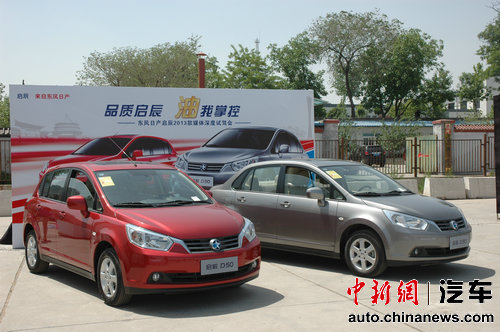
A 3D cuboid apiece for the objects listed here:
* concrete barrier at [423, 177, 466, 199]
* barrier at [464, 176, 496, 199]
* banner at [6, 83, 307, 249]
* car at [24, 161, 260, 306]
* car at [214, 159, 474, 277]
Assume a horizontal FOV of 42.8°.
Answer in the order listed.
[{"bbox_3d":[6.994,0.811,22.974,1.450,0.770,0.500,-1,1,-16],"label":"concrete barrier"},{"bbox_3d":[8.529,0.782,23.422,1.450,0.770,0.500,-1,1,-16],"label":"barrier"},{"bbox_3d":[-1.522,-0.047,12.537,5.947,2.970,0.200,-1,1,-17],"label":"banner"},{"bbox_3d":[-1.525,0.684,8.084,1.730,1.530,4.250,-1,0,-35],"label":"car"},{"bbox_3d":[1.131,0.648,9.563,1.730,1.520,4.420,-1,0,-42],"label":"car"}]

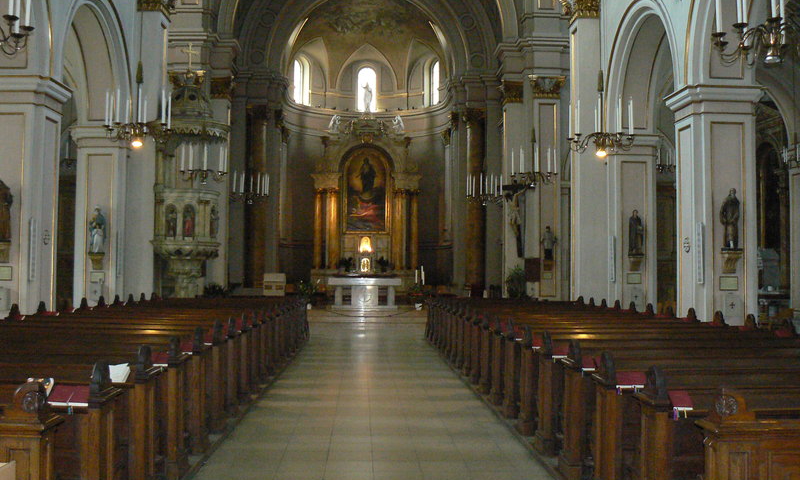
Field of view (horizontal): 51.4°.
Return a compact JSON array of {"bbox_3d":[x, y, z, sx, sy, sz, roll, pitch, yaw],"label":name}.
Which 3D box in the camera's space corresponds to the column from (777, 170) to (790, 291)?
[{"bbox_3d":[9.818,-0.243,21.300,0.340,3.050,0.340,0,-2,-3],"label":"column"}]

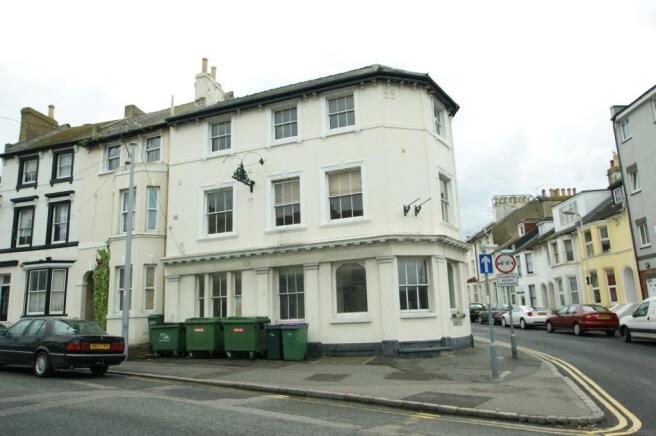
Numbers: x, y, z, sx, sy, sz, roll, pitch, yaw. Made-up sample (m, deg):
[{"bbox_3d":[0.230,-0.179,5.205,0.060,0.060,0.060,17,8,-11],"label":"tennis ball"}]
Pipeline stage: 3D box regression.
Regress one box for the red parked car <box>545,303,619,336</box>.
[{"bbox_3d":[12.134,4.890,23.562,1.700,1.410,4.400,-2,-11,1],"label":"red parked car"}]

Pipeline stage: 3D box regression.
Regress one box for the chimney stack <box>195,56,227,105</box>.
[{"bbox_3d":[-5.608,-6.048,23.513,0.680,2.350,1.400,-7,-12,21],"label":"chimney stack"}]

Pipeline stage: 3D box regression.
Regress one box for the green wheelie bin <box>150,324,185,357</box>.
[{"bbox_3d":[-5.645,4.399,17.676,1.270,1.180,0.820,-7,-12,21],"label":"green wheelie bin"}]

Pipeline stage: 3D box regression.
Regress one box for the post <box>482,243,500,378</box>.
[{"bbox_3d":[3.815,2.156,11.500,0.380,3.020,0.300,-3,-12,7],"label":"post"}]

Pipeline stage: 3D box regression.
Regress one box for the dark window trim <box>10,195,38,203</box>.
[{"bbox_3d":[-13.806,-0.822,22.492,1.800,0.180,0.240,-7,-12,21],"label":"dark window trim"}]

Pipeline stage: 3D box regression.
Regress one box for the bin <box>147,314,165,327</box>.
[{"bbox_3d":[-6.475,4.352,19.007,0.650,1.200,0.750,-7,-12,21],"label":"bin"}]

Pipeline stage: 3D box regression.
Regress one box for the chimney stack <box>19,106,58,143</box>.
[{"bbox_3d":[-14.945,-4.782,25.473,0.580,2.350,1.750,-7,-12,21],"label":"chimney stack"}]

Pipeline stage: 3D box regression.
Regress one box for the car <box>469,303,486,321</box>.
[{"bbox_3d":[11.633,7.733,39.887,1.720,1.450,4.250,-2,-11,1],"label":"car"}]

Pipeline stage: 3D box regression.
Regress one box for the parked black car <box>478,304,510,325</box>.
[{"bbox_3d":[12.004,6.687,34.143,1.700,1.420,4.150,-2,-11,1],"label":"parked black car"}]

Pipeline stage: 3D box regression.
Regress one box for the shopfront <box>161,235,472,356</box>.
[{"bbox_3d":[-0.537,3.168,18.410,11.100,3.800,4.000,-7,-12,21],"label":"shopfront"}]

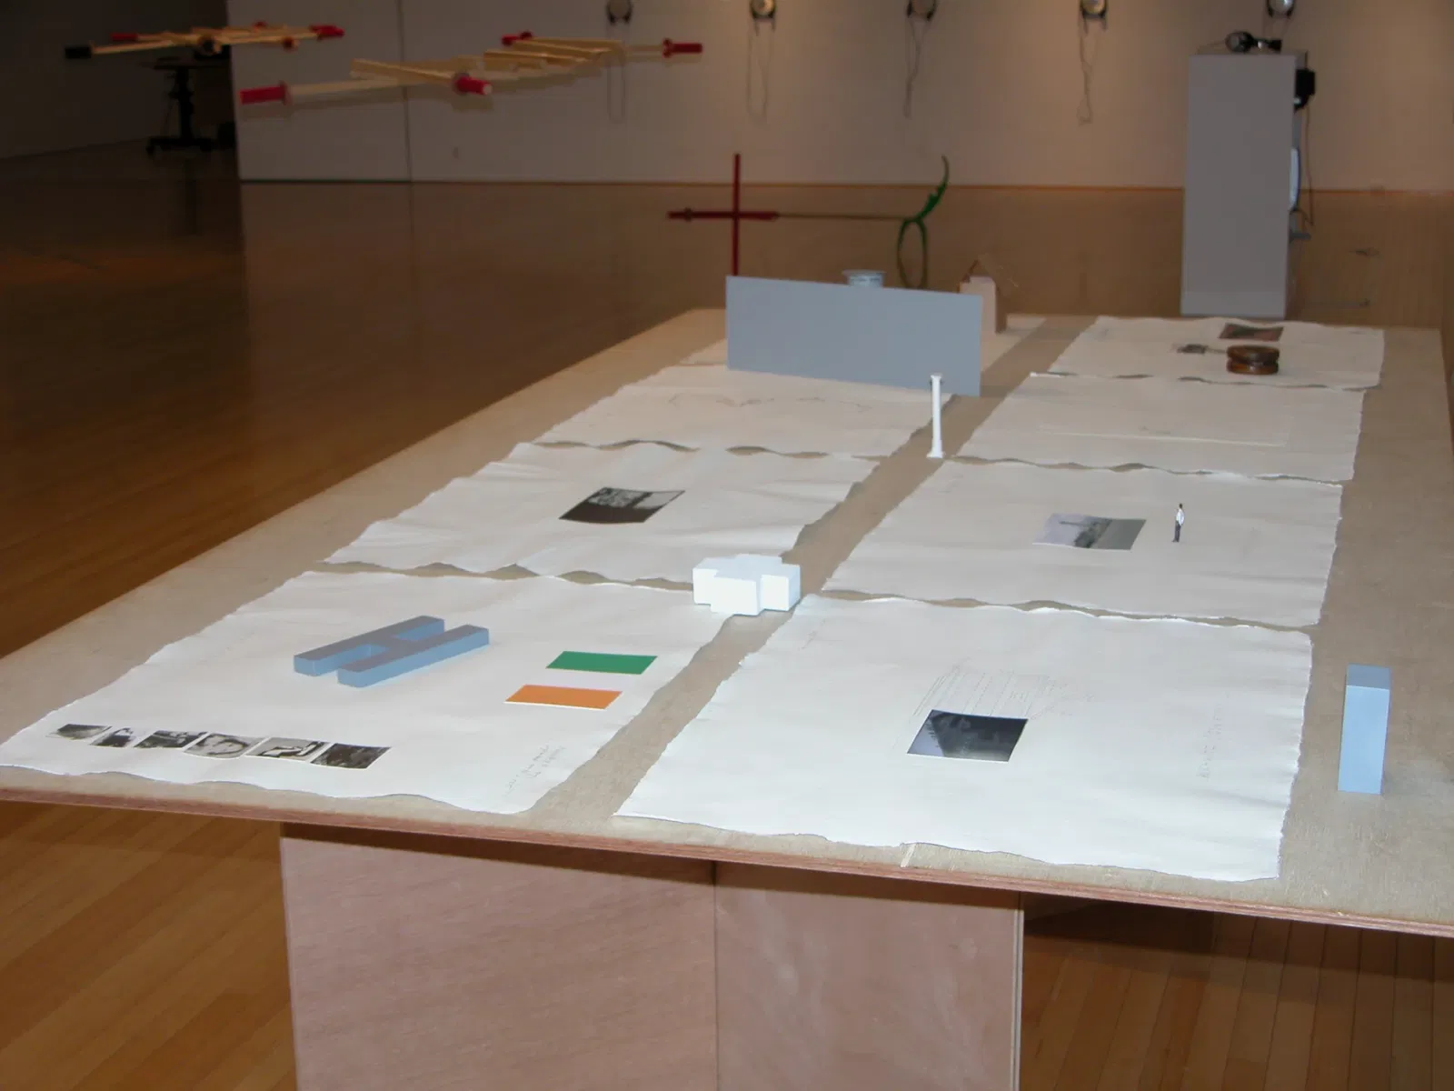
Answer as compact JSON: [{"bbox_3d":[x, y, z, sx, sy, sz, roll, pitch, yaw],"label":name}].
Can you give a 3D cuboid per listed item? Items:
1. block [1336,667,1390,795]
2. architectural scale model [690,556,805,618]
[{"bbox_3d":[0.572,0.164,2.181,0.037,0.097,0.070,4,14,16],"label":"block"},{"bbox_3d":[0.023,0.045,2.802,0.115,0.040,0.115,4,14,16],"label":"architectural scale model"}]

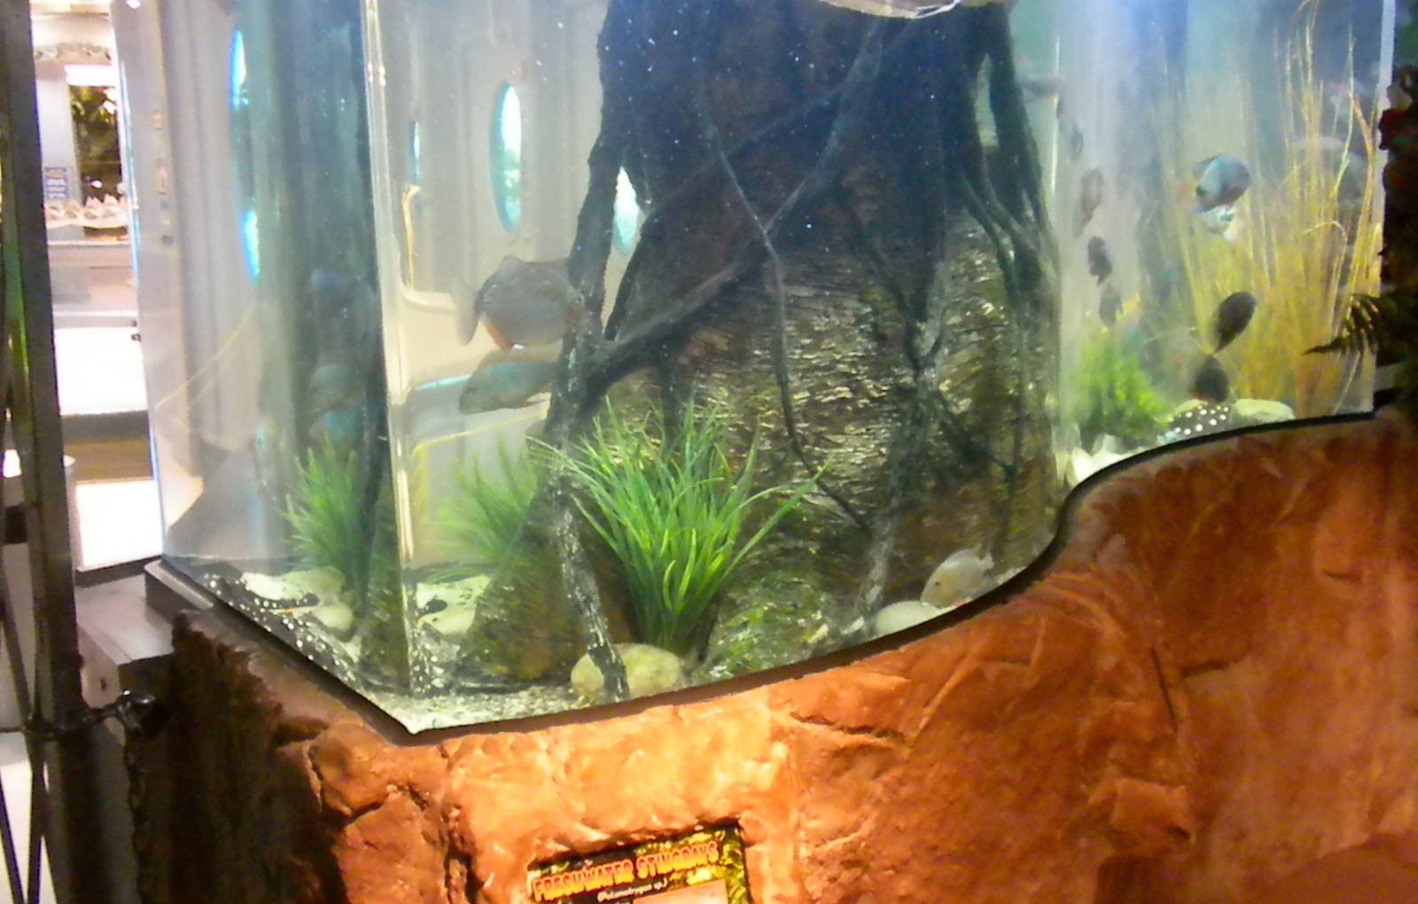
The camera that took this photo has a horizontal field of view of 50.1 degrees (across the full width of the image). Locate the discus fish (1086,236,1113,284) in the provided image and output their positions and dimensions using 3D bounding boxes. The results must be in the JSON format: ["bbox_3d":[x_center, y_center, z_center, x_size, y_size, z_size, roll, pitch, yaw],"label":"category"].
[{"bbox_3d":[0.927,-0.457,3.600,0.038,0.110,0.130,5,19,30],"label":"discus fish"}]

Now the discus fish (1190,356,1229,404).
[{"bbox_3d":[1.222,-0.177,3.700,0.135,0.115,0.040,-19,19,-38],"label":"discus fish"}]

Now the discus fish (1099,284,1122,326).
[{"bbox_3d":[0.967,-0.353,3.650,0.036,0.105,0.125,5,16,30],"label":"discus fish"}]

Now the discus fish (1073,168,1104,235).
[{"bbox_3d":[0.889,-0.585,3.550,0.040,0.120,0.150,5,51,30],"label":"discus fish"}]

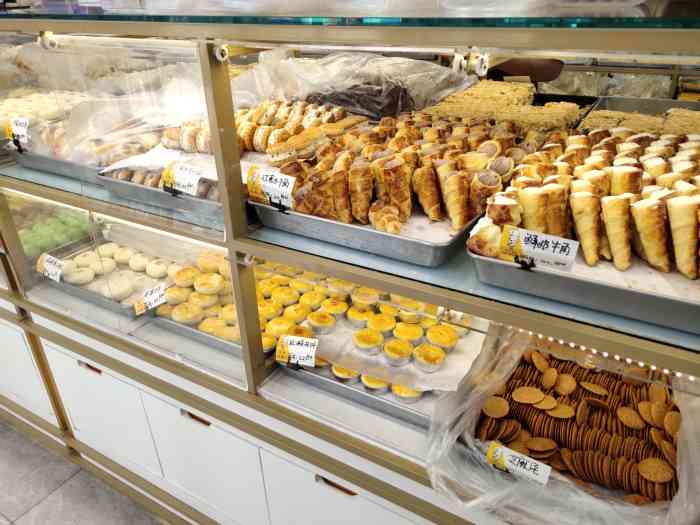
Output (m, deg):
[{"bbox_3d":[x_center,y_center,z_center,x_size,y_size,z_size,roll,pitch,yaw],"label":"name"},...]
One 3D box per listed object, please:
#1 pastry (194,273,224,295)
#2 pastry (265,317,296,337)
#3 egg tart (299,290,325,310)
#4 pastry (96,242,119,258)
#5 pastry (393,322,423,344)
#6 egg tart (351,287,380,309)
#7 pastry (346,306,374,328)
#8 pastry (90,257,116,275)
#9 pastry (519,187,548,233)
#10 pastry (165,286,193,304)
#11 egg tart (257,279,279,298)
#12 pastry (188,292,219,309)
[{"bbox_3d":[-0.365,0.055,1.524,0.076,0.045,0.076,-2,27,1],"label":"pastry"},{"bbox_3d":[-0.158,0.149,1.367,0.068,0.037,0.068,-2,27,1],"label":"pastry"},{"bbox_3d":[-0.100,0.096,1.524,0.066,0.036,0.066,-2,27,1],"label":"egg tart"},{"bbox_3d":[-0.748,-0.038,1.813,0.067,0.043,0.067,14,31,29],"label":"pastry"},{"bbox_3d":[0.130,0.162,1.316,0.068,0.033,0.068,-2,27,1],"label":"pastry"},{"bbox_3d":[0.040,0.099,1.496,0.070,0.031,0.070,-2,27,1],"label":"egg tart"},{"bbox_3d":[0.029,0.137,1.436,0.068,0.031,0.068,-2,27,1],"label":"pastry"},{"bbox_3d":[-0.756,0.009,1.802,0.071,0.040,0.071,-2,27,1],"label":"pastry"},{"bbox_3d":[0.300,-0.062,0.940,0.044,0.108,0.044,0,18,36],"label":"pastry"},{"bbox_3d":[-0.453,0.088,1.539,0.074,0.042,0.074,-2,27,1],"label":"pastry"},{"bbox_3d":[-0.217,0.069,1.536,0.068,0.034,0.068,-2,27,1],"label":"egg tart"},{"bbox_3d":[-0.387,0.099,1.551,0.074,0.038,0.074,-2,27,1],"label":"pastry"}]

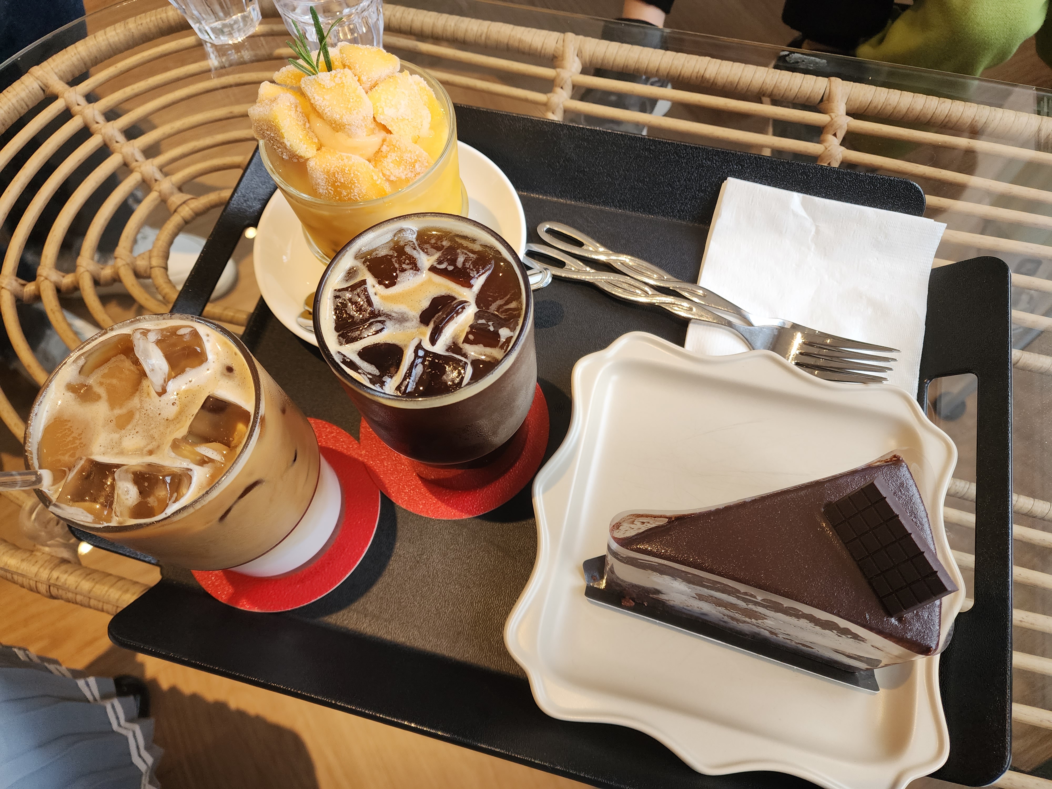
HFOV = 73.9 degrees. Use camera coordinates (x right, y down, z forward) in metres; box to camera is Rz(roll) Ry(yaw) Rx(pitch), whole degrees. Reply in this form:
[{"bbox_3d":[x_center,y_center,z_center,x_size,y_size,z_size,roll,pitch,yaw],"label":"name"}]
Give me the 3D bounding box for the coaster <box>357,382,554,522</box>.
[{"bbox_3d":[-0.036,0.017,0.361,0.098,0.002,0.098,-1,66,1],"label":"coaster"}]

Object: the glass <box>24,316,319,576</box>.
[{"bbox_3d":[-0.125,0.032,0.288,0.077,0.124,0.077,-1,66,1],"label":"glass"}]

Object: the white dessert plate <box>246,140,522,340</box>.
[{"bbox_3d":[-0.075,-0.085,0.397,0.152,0.019,0.152,-1,66,1],"label":"white dessert plate"}]

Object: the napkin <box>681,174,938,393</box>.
[{"bbox_3d":[0.155,-0.051,0.377,0.119,0.010,0.120,13,74,7],"label":"napkin"}]

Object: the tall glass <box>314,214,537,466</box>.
[{"bbox_3d":[-0.035,-0.008,0.303,0.077,0.124,0.077,-1,66,1],"label":"tall glass"}]

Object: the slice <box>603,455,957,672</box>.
[{"bbox_3d":[0.092,0.069,0.286,0.119,0.063,0.076,2,66,2],"label":"slice"}]

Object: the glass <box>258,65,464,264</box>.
[{"bbox_3d":[-0.080,-0.115,0.370,0.095,0.070,0.095,-1,66,1],"label":"glass"}]

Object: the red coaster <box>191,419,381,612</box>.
[{"bbox_3d":[-0.120,0.057,0.346,0.098,0.002,0.098,-1,66,1],"label":"red coaster"}]

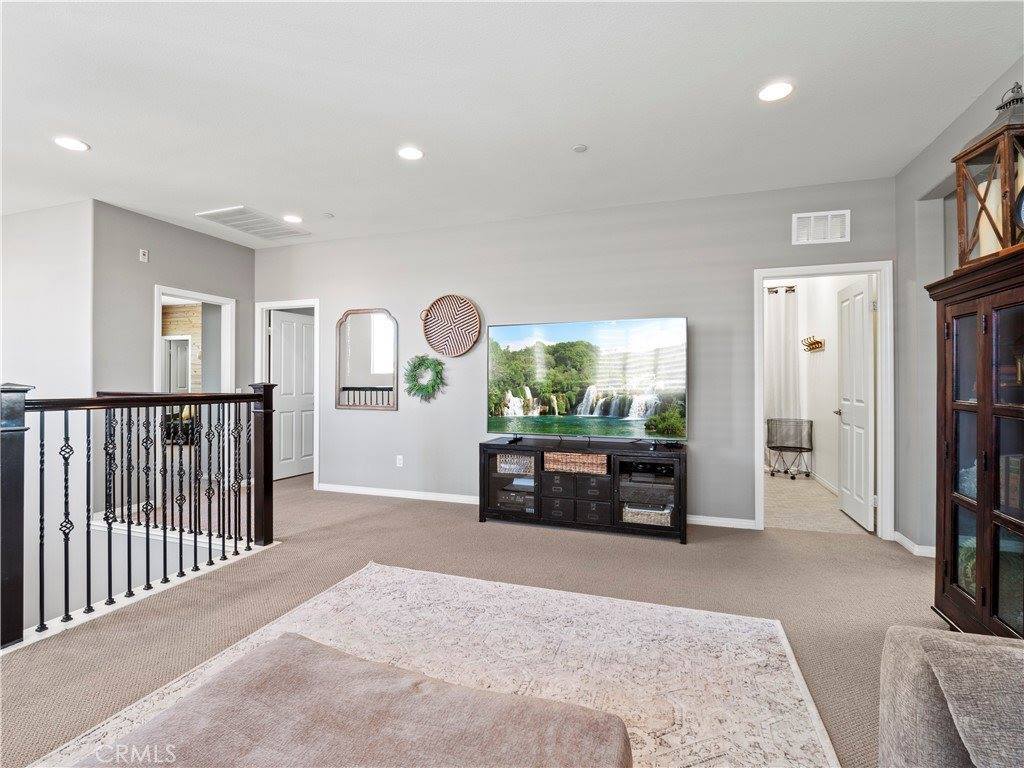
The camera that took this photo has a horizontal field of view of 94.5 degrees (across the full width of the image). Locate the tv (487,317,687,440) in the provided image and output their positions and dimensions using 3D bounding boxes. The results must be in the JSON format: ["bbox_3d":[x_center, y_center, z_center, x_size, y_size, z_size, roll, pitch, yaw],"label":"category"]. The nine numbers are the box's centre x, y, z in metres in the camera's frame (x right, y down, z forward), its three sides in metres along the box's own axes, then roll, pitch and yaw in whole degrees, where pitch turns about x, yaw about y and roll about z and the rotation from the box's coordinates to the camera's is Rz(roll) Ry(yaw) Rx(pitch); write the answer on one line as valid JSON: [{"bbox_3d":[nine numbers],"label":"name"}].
[{"bbox_3d":[0.589,-0.038,3.985,1.675,0.965,0.070,0,0,18],"label":"tv"}]

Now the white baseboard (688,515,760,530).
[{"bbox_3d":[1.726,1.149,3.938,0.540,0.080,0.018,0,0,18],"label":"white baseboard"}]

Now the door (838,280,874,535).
[{"bbox_3d":[2.972,0.164,4.097,0.042,2.030,0.765,0,0,20],"label":"door"}]

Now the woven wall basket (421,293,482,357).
[{"bbox_3d":[-0.615,-0.572,4.672,0.625,0.615,0.070,0,0,18],"label":"woven wall basket"}]

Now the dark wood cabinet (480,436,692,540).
[{"bbox_3d":[0.590,0.848,4.017,1.655,0.672,0.500,0,0,18],"label":"dark wood cabinet"}]

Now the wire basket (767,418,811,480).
[{"bbox_3d":[3.557,0.827,6.063,0.510,0.730,0.490,0,0,18],"label":"wire basket"}]

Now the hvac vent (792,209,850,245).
[{"bbox_3d":[2.424,-1.225,3.702,0.390,0.245,0.025,0,0,18],"label":"hvac vent"}]

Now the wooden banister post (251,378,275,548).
[{"bbox_3d":[-1.823,0.586,3.478,0.130,1.180,0.130,0,0,18],"label":"wooden banister post"}]

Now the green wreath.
[{"bbox_3d":[-0.876,-0.058,4.748,0.465,0.465,0.090,0,0,18],"label":"green wreath"}]

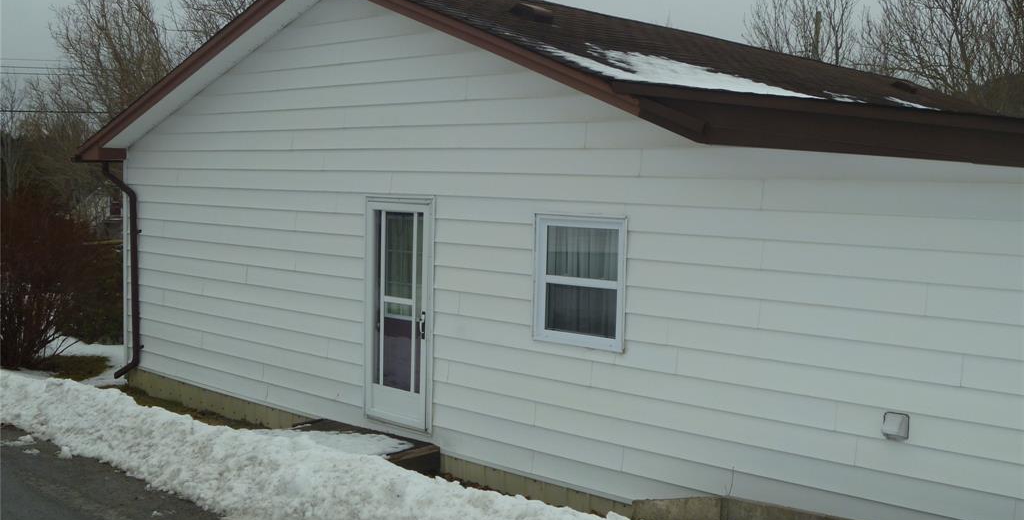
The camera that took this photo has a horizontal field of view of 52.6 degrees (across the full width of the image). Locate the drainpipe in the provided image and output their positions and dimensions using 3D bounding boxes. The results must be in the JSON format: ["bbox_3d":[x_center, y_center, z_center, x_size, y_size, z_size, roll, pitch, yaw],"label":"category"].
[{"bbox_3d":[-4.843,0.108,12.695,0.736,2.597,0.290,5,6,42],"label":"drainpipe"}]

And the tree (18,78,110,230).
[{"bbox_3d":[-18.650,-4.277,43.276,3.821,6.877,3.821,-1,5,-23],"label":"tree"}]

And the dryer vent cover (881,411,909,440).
[{"bbox_3d":[2.355,1.036,6.378,0.152,0.154,0.100,5,6,42],"label":"dryer vent cover"}]

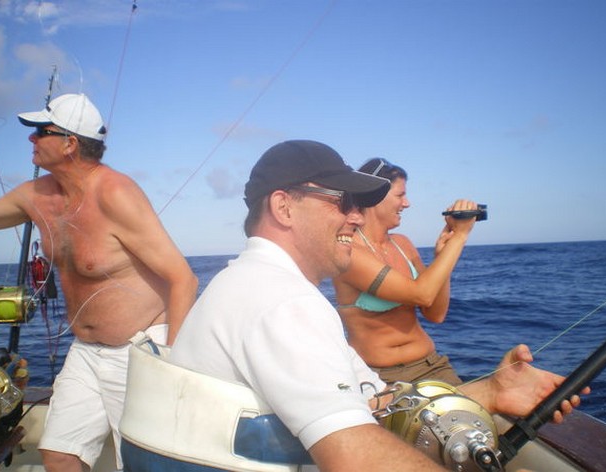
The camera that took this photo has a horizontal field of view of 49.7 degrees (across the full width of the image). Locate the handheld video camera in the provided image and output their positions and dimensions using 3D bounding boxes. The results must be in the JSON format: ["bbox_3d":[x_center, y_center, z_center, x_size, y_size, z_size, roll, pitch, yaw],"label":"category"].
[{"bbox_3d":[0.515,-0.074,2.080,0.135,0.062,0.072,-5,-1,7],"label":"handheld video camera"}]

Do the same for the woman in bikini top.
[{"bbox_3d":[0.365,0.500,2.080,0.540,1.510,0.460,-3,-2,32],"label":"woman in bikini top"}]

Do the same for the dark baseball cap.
[{"bbox_3d":[0.027,-0.113,1.210,0.272,0.130,0.175,-3,-4,16],"label":"dark baseball cap"}]

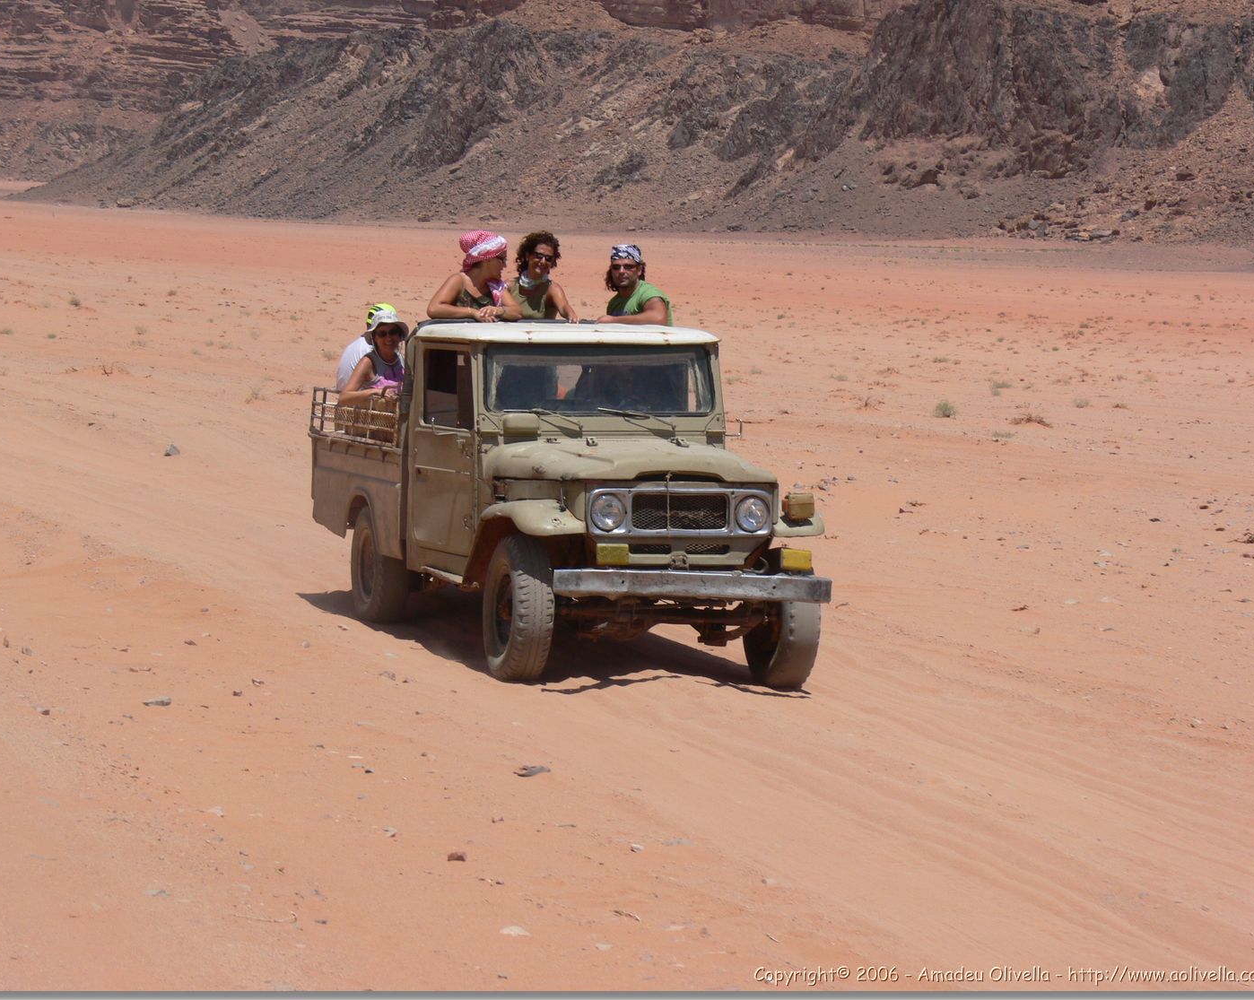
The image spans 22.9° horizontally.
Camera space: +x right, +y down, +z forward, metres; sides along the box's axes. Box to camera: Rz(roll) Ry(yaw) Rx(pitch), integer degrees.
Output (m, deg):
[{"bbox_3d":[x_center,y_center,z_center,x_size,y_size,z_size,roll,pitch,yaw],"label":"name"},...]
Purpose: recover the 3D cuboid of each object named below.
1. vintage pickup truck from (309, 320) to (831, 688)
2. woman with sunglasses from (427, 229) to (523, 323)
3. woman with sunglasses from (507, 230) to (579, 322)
[{"bbox_3d":[-0.440,-0.069,18.139,1.700,1.940,4.880,0,4,-19],"label":"vintage pickup truck"},{"bbox_3d":[-0.906,-0.748,18.258,0.540,1.650,0.450,0,4,-26],"label":"woman with sunglasses"},{"bbox_3d":[-0.532,-0.754,18.461,0.460,1.650,0.420,0,4,-16],"label":"woman with sunglasses"}]

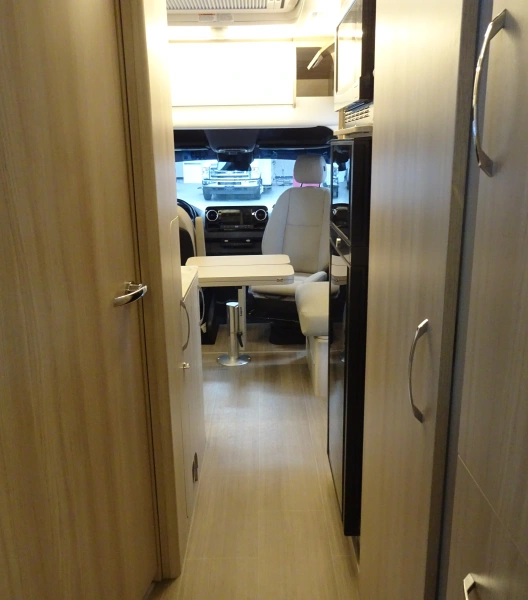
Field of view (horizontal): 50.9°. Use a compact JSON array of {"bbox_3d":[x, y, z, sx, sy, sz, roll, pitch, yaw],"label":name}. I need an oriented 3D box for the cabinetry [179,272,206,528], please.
[{"bbox_3d":[-0.589,0.370,2.293,0.600,0.870,0.740,-1,15,0],"label":"cabinetry"}]

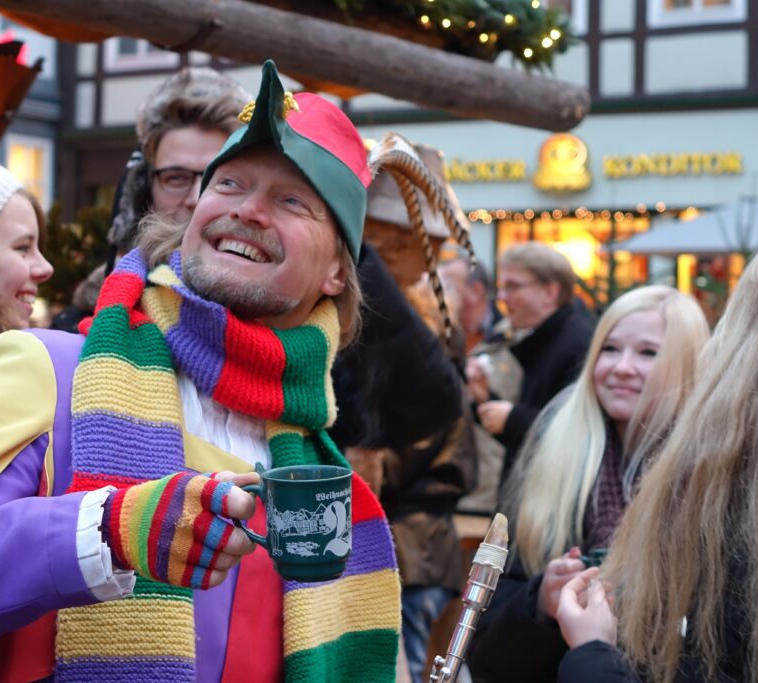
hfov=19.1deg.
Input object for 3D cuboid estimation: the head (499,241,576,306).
[{"bbox_3d":[0.450,-0.171,6.400,0.225,0.245,0.180,1,0,-20],"label":"head"}]

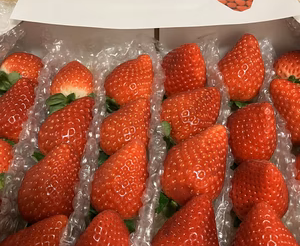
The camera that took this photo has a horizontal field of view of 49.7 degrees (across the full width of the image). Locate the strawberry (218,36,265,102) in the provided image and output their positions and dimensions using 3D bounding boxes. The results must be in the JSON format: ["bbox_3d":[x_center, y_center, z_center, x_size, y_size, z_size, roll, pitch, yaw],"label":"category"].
[{"bbox_3d":[0.077,-0.046,0.271,0.038,0.037,0.056,9,97,14],"label":"strawberry"}]

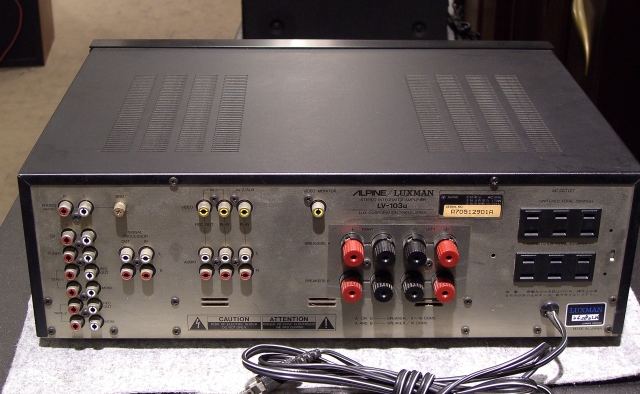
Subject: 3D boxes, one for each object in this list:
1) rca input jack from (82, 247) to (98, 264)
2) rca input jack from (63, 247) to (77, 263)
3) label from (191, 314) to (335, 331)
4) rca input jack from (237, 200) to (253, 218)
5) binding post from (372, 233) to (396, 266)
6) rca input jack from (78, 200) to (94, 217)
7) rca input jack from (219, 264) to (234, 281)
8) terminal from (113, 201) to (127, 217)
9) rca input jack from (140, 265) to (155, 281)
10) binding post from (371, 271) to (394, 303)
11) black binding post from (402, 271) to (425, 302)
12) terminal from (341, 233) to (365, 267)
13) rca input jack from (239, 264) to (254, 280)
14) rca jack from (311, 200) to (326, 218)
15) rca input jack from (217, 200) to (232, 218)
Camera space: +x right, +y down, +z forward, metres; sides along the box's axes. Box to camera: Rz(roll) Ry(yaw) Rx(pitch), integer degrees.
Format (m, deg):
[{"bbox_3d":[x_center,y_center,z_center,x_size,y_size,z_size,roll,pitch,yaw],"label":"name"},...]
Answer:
[{"bbox_3d":[-0.162,0.041,0.742,0.009,0.009,0.009,0,25,-2],"label":"rca input jack"},{"bbox_3d":[-0.178,0.042,0.749,0.010,0.010,0.009,0,25,-2],"label":"rca input jack"},{"bbox_3d":[-0.042,0.093,0.777,0.109,0.013,0.001,0,25,-1],"label":"label"},{"bbox_3d":[-0.052,0.009,0.738,0.010,0.010,0.009,0,25,-2],"label":"rca input jack"},{"bbox_3d":[0.046,0.039,0.741,0.016,0.016,0.022,0,25,-1],"label":"binding post"},{"bbox_3d":[-0.162,0.009,0.727,0.009,0.009,0.009,0,25,-2],"label":"rca input jack"},{"bbox_3d":[-0.067,0.054,0.758,0.010,0.010,0.009,0,25,-2],"label":"rca input jack"},{"bbox_3d":[-0.138,0.009,0.727,0.008,0.008,0.010,0,25,-2],"label":"terminal"},{"bbox_3d":[-0.123,0.054,0.749,0.009,0.009,0.009,0,25,-2],"label":"rca input jack"},{"bbox_3d":[0.045,0.065,0.760,0.015,0.015,0.021,0,25,-2],"label":"binding post"},{"bbox_3d":[0.068,0.065,0.760,0.015,0.015,0.021,0,25,-2],"label":"black binding post"},{"bbox_3d":[0.024,0.039,0.747,0.015,0.015,0.021,0,25,-2],"label":"terminal"},{"bbox_3d":[-0.053,0.054,0.759,0.010,0.010,0.009,0,25,-2],"label":"rca input jack"},{"bbox_3d":[-0.001,0.009,0.732,0.009,0.009,0.009,0,25,-2],"label":"rca jack"},{"bbox_3d":[-0.066,0.009,0.732,0.010,0.010,0.009,0,25,-1],"label":"rca input jack"}]

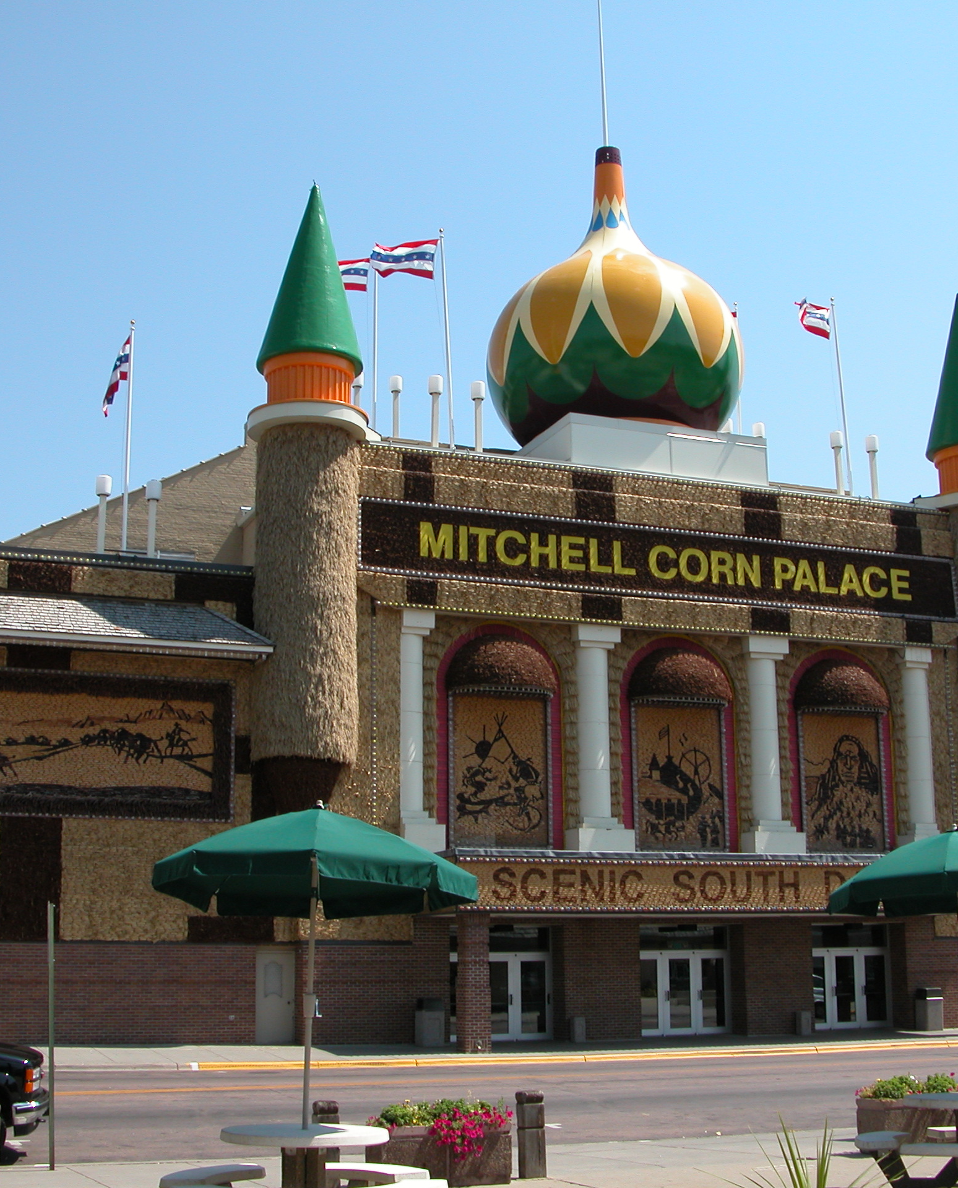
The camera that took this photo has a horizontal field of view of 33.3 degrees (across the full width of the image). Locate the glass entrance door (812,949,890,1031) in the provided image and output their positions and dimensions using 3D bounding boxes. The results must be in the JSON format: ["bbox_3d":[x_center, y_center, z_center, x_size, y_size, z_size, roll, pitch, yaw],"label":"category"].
[{"bbox_3d":[10.121,10.849,44.062,2.750,2.200,0.150,5,-14,-20],"label":"glass entrance door"}]

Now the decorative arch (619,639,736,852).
[{"bbox_3d":[5.127,3.889,41.083,3.406,5.561,0.800,5,-14,-21],"label":"decorative arch"}]

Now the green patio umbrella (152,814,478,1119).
[{"bbox_3d":[-1.159,2.636,11.188,2.200,2.325,2.200,7,-14,-21],"label":"green patio umbrella"}]

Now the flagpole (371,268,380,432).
[{"bbox_3d":[-3.189,-7.784,49.333,0.130,6.150,0.130,5,-14,-20],"label":"flagpole"}]

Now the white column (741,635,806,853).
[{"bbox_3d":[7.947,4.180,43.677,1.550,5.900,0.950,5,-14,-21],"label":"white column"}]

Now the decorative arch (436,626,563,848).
[{"bbox_3d":[0.670,3.639,40.909,3.480,5.800,0.750,5,-14,-21],"label":"decorative arch"}]

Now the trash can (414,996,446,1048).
[{"bbox_3d":[-1.139,10.276,38.441,0.570,1.170,0.570,5,-14,-21],"label":"trash can"}]

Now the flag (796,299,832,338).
[{"bbox_3d":[10.395,-8.481,49.551,1.150,1.200,0.450,-1,-13,0],"label":"flag"}]

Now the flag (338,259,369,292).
[{"bbox_3d":[-4.270,-9.934,49.733,1.700,1.220,0.300,-1,-13,0],"label":"flag"}]

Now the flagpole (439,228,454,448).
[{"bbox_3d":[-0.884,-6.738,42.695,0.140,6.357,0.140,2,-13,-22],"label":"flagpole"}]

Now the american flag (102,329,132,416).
[{"bbox_3d":[-9.270,-5.589,41.117,0.750,2.250,0.500,2,-13,-8],"label":"american flag"}]

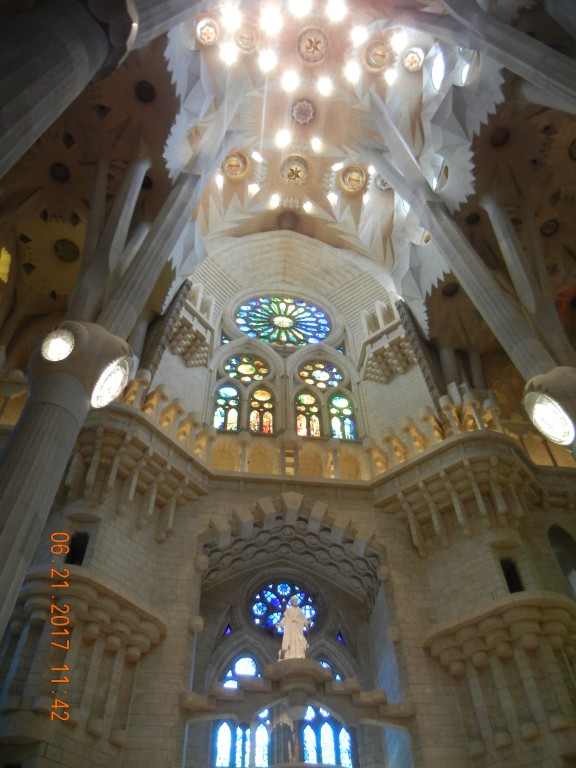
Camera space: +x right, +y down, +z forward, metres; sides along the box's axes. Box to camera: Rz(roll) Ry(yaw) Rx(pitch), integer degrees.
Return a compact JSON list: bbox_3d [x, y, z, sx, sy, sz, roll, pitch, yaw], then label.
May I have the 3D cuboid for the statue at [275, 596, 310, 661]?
[{"bbox_3d":[0.210,8.141,22.231,1.100,2.384,0.750,6,-53,-6],"label":"statue"}]

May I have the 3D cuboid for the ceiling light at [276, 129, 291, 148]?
[{"bbox_3d":[-0.282,-15.391,41.729,0.807,0.600,0.807,5,-53,-5],"label":"ceiling light"}]

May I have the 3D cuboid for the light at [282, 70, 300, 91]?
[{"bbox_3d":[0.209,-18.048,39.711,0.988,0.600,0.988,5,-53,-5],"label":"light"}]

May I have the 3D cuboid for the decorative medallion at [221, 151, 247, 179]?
[{"bbox_3d":[-3.365,-14.071,42.667,1.600,0.380,1.600,5,-53,-5],"label":"decorative medallion"}]

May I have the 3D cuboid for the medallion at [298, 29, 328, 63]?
[{"bbox_3d":[1.478,-19.587,38.570,1.750,0.350,1.750,-1,-53,-1],"label":"medallion"}]

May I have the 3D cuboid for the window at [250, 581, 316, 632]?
[{"bbox_3d":[-0.162,8.823,26.280,2.636,2.439,0.250,5,-53,-5],"label":"window"}]

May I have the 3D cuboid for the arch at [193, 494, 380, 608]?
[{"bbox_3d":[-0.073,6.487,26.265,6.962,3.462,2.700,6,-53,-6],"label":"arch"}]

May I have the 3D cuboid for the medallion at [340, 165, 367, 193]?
[{"bbox_3d":[4.267,-13.389,43.365,1.626,0.380,1.626,5,-53,-5],"label":"medallion"}]

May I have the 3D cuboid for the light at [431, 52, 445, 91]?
[{"bbox_3d":[8.255,-17.256,36.753,0.500,1.900,1.900,6,-53,-6],"label":"light"}]

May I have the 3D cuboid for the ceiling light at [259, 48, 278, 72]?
[{"bbox_3d":[-1.115,-18.504,38.071,1.100,0.400,1.120,6,-53,-6],"label":"ceiling light"}]

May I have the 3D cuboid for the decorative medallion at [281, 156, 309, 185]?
[{"bbox_3d":[0.439,-13.811,42.956,1.750,0.350,1.750,-1,-53,-1],"label":"decorative medallion"}]

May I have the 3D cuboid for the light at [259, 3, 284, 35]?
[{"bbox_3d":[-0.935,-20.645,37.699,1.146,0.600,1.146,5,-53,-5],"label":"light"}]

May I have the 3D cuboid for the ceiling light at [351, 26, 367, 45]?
[{"bbox_3d":[3.960,-19.575,37.386,0.920,0.400,0.950,-1,-53,-1],"label":"ceiling light"}]

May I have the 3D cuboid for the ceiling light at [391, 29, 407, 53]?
[{"bbox_3d":[6.239,-19.396,37.583,0.920,0.400,1.100,6,-53,-6],"label":"ceiling light"}]

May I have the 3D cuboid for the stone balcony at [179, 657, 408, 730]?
[{"bbox_3d":[0.344,9.337,20.048,6.871,1.400,1.400,5,-53,-5],"label":"stone balcony"}]

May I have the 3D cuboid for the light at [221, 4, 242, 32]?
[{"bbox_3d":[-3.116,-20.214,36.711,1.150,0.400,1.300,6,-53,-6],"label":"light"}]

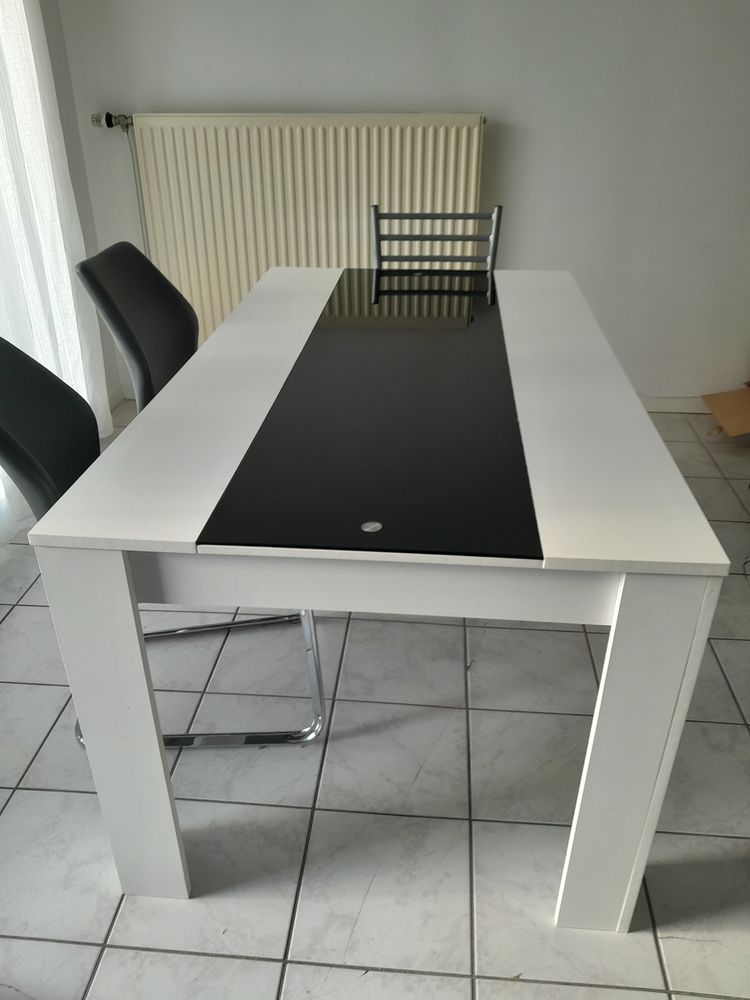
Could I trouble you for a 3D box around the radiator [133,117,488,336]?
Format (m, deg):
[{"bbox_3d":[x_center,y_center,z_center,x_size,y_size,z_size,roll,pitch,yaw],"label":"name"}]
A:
[{"bbox_3d":[-0.243,-1.003,3.038,1.260,0.900,0.090,2,29,4],"label":"radiator"}]

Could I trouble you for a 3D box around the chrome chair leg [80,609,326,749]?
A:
[{"bbox_3d":[-0.406,0.252,1.776,0.555,0.410,0.475,-3,29,-5],"label":"chrome chair leg"}]

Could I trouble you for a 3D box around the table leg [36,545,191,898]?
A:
[{"bbox_3d":[-0.385,0.354,1.260,0.120,0.727,0.122,2,29,5],"label":"table leg"}]

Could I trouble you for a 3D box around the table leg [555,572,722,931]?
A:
[{"bbox_3d":[0.379,0.383,1.199,0.120,0.727,0.122,2,29,5],"label":"table leg"}]

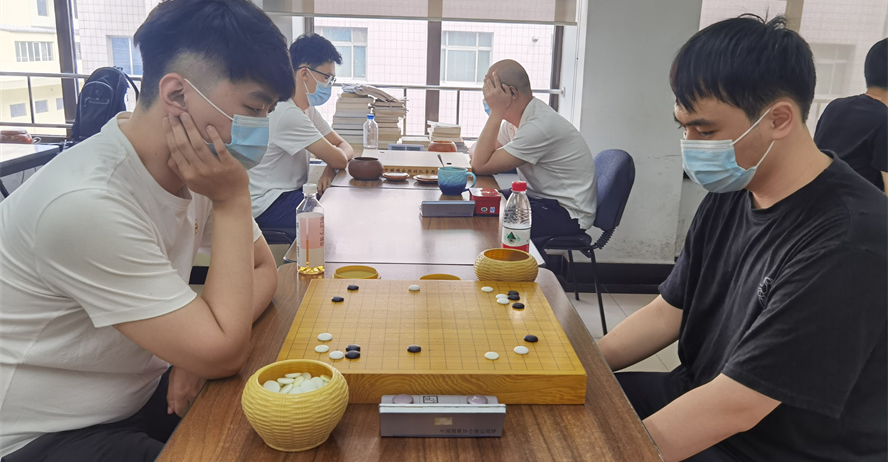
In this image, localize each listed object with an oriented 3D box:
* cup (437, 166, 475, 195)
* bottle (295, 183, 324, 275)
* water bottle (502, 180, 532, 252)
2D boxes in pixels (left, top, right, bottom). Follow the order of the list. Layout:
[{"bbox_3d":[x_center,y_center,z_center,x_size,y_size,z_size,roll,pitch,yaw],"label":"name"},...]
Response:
[{"bbox_3d":[0.047,-0.179,2.511,0.138,0.090,0.106,1,14,-3],"label":"cup"},{"bbox_3d":[-0.307,-0.007,1.583,0.062,0.200,0.062,1,14,-3],"label":"bottle"},{"bbox_3d":[0.170,-0.005,1.595,0.065,0.217,0.065,1,14,-3],"label":"water bottle"}]

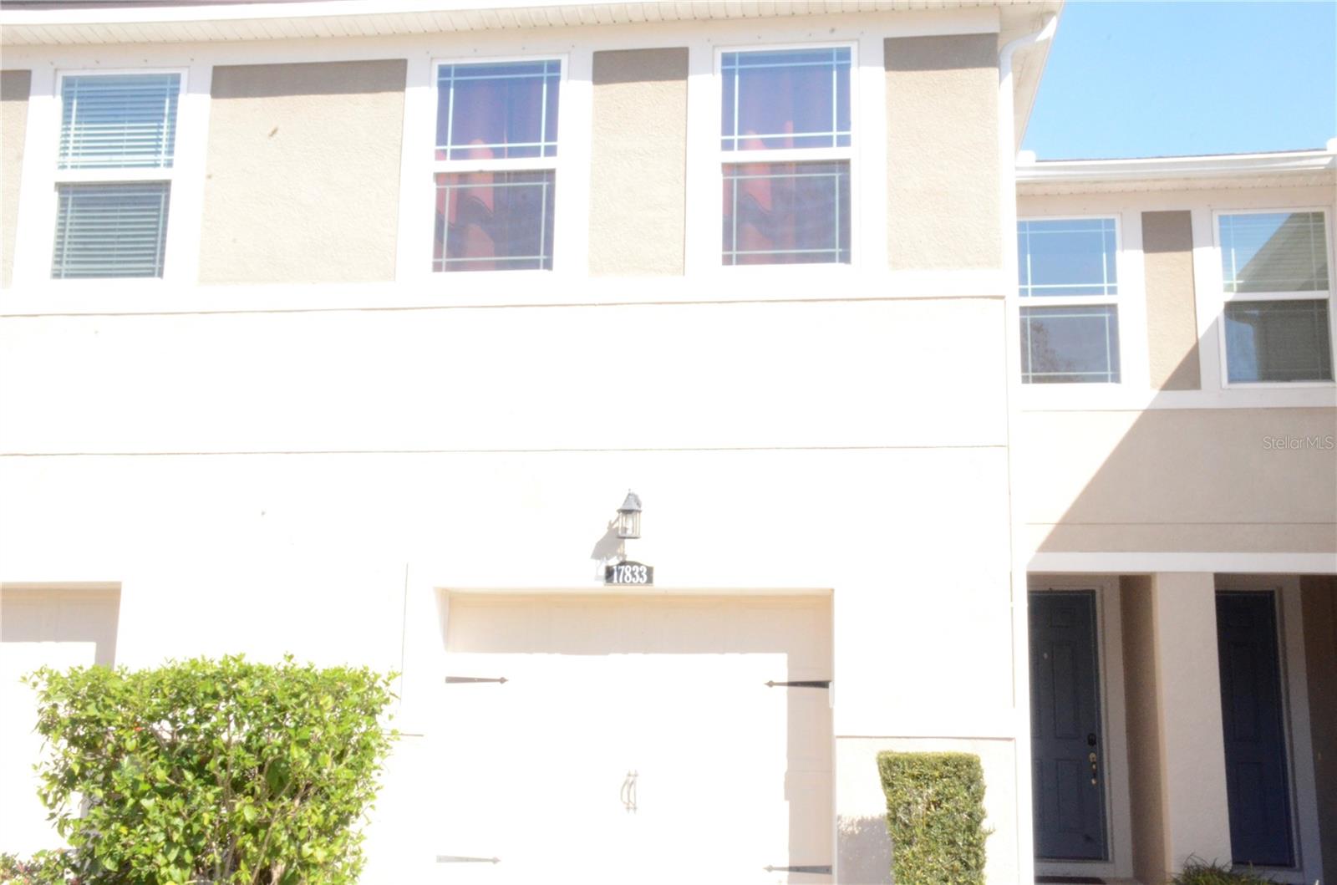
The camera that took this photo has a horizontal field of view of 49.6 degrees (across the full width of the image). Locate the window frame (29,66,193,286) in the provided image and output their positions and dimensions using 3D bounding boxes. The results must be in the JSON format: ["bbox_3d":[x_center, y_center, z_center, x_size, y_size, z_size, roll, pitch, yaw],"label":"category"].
[{"bbox_3d":[-3.753,-1.803,9.793,0.999,1.558,0.120,-1,-11,7],"label":"window frame"}]

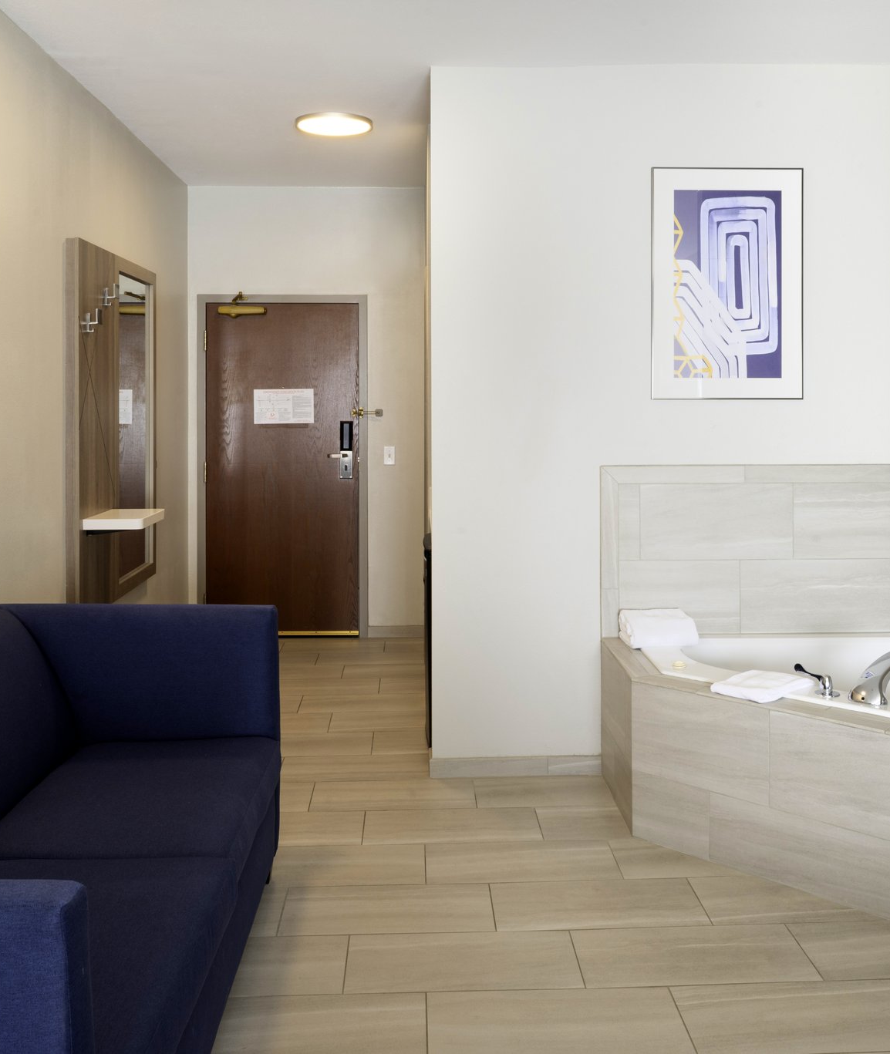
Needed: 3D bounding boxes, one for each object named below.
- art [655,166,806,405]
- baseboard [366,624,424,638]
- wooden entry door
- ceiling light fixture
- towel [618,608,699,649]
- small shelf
[{"bbox_3d":[1.094,-0.939,4.070,0.588,0.898,0.030,0,2,-2],"label":"art"},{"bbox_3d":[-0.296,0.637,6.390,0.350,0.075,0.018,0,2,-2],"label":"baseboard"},{"bbox_3d":[-0.986,-0.349,6.400,0.935,2.035,0.050,0,2,-2],"label":"wooden entry door"},{"bbox_3d":[-0.514,-1.866,4.890,0.360,0.030,0.360,0,5,-2],"label":"ceiling light fixture"},{"bbox_3d":[0.798,0.383,3.950,0.240,0.108,0.250,0,4,-2],"label":"towel"},{"bbox_3d":[-1.317,-0.033,4.360,0.237,0.042,0.400,0,5,-2],"label":"small shelf"}]

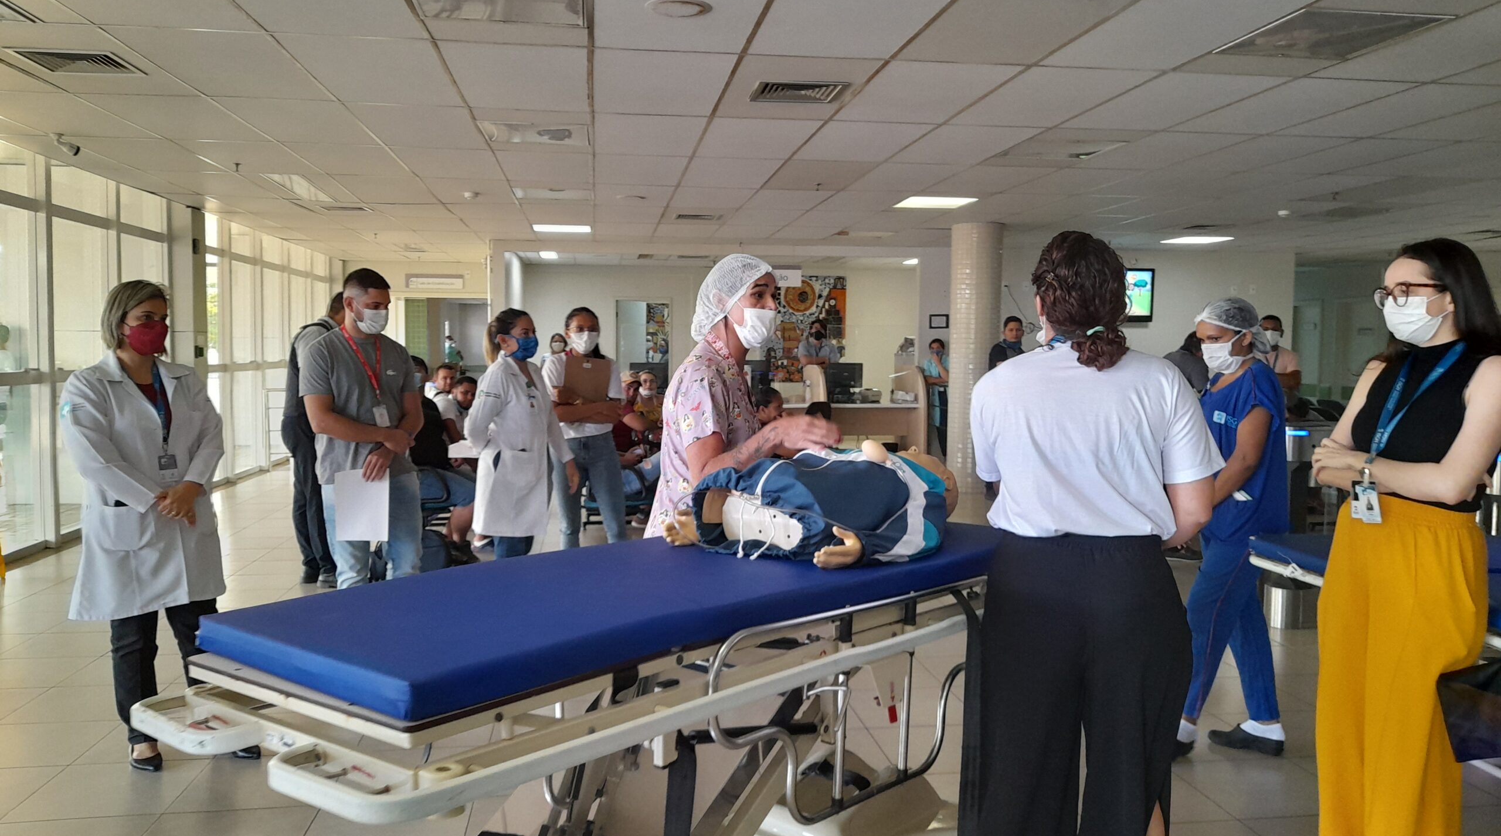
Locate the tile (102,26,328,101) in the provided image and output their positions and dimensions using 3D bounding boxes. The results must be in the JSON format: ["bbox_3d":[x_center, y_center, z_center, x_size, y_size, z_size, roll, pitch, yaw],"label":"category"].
[{"bbox_3d":[-2.306,-1.571,4.851,0.630,0.025,1.240,0,4,-8],"label":"tile"}]

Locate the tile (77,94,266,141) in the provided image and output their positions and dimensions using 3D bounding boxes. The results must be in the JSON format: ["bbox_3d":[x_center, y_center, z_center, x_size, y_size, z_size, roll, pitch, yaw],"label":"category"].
[{"bbox_3d":[-3.093,-1.633,5.930,0.624,0.025,1.220,0,4,-8],"label":"tile"}]

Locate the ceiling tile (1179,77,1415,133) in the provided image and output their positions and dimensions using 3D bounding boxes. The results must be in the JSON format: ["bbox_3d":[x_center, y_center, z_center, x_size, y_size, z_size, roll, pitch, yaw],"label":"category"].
[{"bbox_3d":[2.678,-1.562,5.470,0.617,0.025,1.215,0,4,-8],"label":"ceiling tile"}]

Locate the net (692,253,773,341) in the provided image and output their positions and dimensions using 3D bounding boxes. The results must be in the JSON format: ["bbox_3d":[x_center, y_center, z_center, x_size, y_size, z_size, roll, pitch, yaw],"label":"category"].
[{"bbox_3d":[-0.047,-0.323,2.900,0.225,0.235,0.185,2,4,20],"label":"net"}]

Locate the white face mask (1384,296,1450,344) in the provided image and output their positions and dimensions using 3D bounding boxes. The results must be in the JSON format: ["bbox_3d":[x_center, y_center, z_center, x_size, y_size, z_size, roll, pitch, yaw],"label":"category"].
[{"bbox_3d":[1.565,-0.228,2.550,0.100,0.120,0.140,0,4,-11],"label":"white face mask"}]

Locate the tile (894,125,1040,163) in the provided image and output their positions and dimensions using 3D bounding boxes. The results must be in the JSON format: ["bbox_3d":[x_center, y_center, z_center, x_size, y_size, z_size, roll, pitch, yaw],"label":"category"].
[{"bbox_3d":[1.272,-1.636,6.495,0.617,0.025,1.215,0,4,-8],"label":"tile"}]

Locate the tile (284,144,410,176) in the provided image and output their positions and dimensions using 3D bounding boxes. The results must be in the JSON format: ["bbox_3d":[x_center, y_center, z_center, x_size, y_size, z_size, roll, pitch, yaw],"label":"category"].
[{"bbox_3d":[-2.644,-1.712,7.224,0.624,0.025,1.220,0,4,-8],"label":"tile"}]

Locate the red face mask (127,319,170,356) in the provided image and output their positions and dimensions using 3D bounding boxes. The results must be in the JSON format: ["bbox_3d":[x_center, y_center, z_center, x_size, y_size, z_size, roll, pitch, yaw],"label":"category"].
[{"bbox_3d":[-2.043,-0.274,3.670,0.100,0.125,0.135,2,4,21],"label":"red face mask"}]

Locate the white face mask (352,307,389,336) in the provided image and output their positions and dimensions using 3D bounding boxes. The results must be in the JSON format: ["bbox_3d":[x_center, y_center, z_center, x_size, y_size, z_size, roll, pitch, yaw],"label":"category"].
[{"bbox_3d":[-1.549,-0.395,4.420,0.100,0.115,0.140,1,4,16],"label":"white face mask"}]

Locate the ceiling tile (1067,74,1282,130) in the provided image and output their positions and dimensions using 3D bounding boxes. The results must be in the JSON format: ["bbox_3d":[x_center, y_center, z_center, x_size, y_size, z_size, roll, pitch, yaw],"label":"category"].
[{"bbox_3d":[2.069,-1.579,5.447,0.624,0.025,1.220,0,4,-8],"label":"ceiling tile"}]

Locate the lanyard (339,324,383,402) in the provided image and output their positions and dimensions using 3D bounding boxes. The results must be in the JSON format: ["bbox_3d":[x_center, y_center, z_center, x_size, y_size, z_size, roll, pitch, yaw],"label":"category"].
[{"bbox_3d":[-1.552,-0.217,4.320,0.150,0.320,0.170,4,5,41],"label":"lanyard"}]

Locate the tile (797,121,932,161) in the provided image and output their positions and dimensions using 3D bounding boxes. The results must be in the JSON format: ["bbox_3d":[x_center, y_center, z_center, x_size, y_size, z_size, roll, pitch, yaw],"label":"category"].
[{"bbox_3d":[0.648,-1.650,6.471,0.624,0.025,1.220,0,4,-8],"label":"tile"}]

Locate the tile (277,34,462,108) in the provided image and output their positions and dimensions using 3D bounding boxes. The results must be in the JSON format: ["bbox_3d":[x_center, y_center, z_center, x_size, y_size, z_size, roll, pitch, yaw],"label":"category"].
[{"bbox_3d":[-1.672,-1.562,4.906,0.624,0.025,1.220,0,4,-8],"label":"tile"}]

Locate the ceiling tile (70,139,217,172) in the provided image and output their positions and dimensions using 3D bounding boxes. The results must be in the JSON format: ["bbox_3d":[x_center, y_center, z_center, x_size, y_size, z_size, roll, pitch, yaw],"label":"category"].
[{"bbox_3d":[-3.891,-1.706,7.044,0.624,0.025,1.220,0,4,-8],"label":"ceiling tile"}]

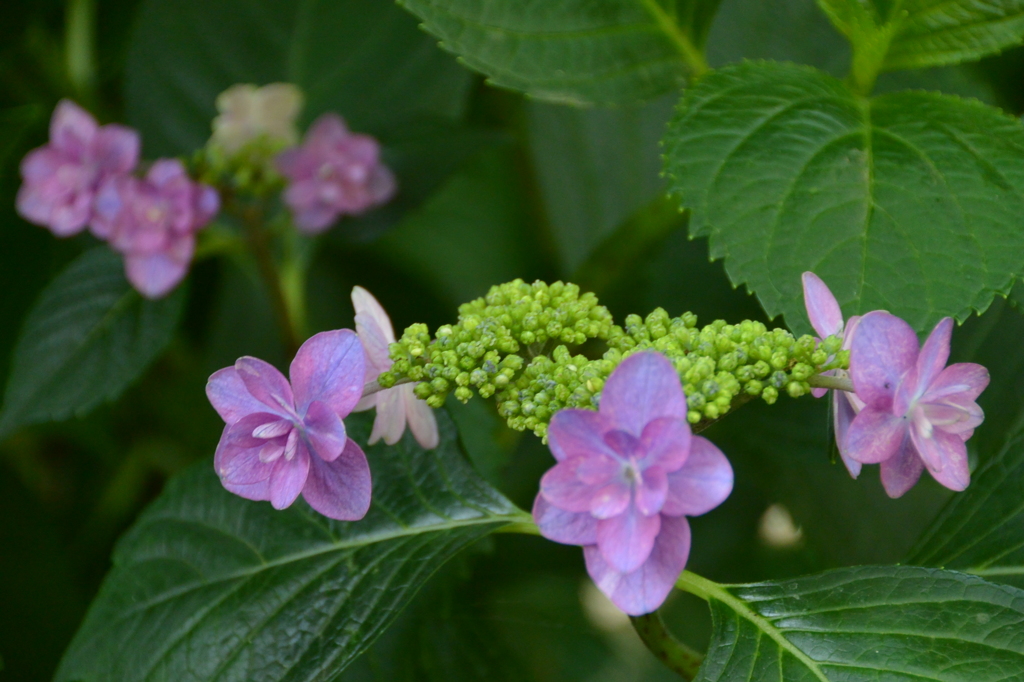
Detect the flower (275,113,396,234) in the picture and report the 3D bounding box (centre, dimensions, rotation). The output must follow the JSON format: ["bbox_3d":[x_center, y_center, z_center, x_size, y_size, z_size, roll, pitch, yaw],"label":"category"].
[{"bbox_3d":[-0.045,-0.042,1.500,0.031,0.031,0.018,-4,4,-15],"label":"flower"}]

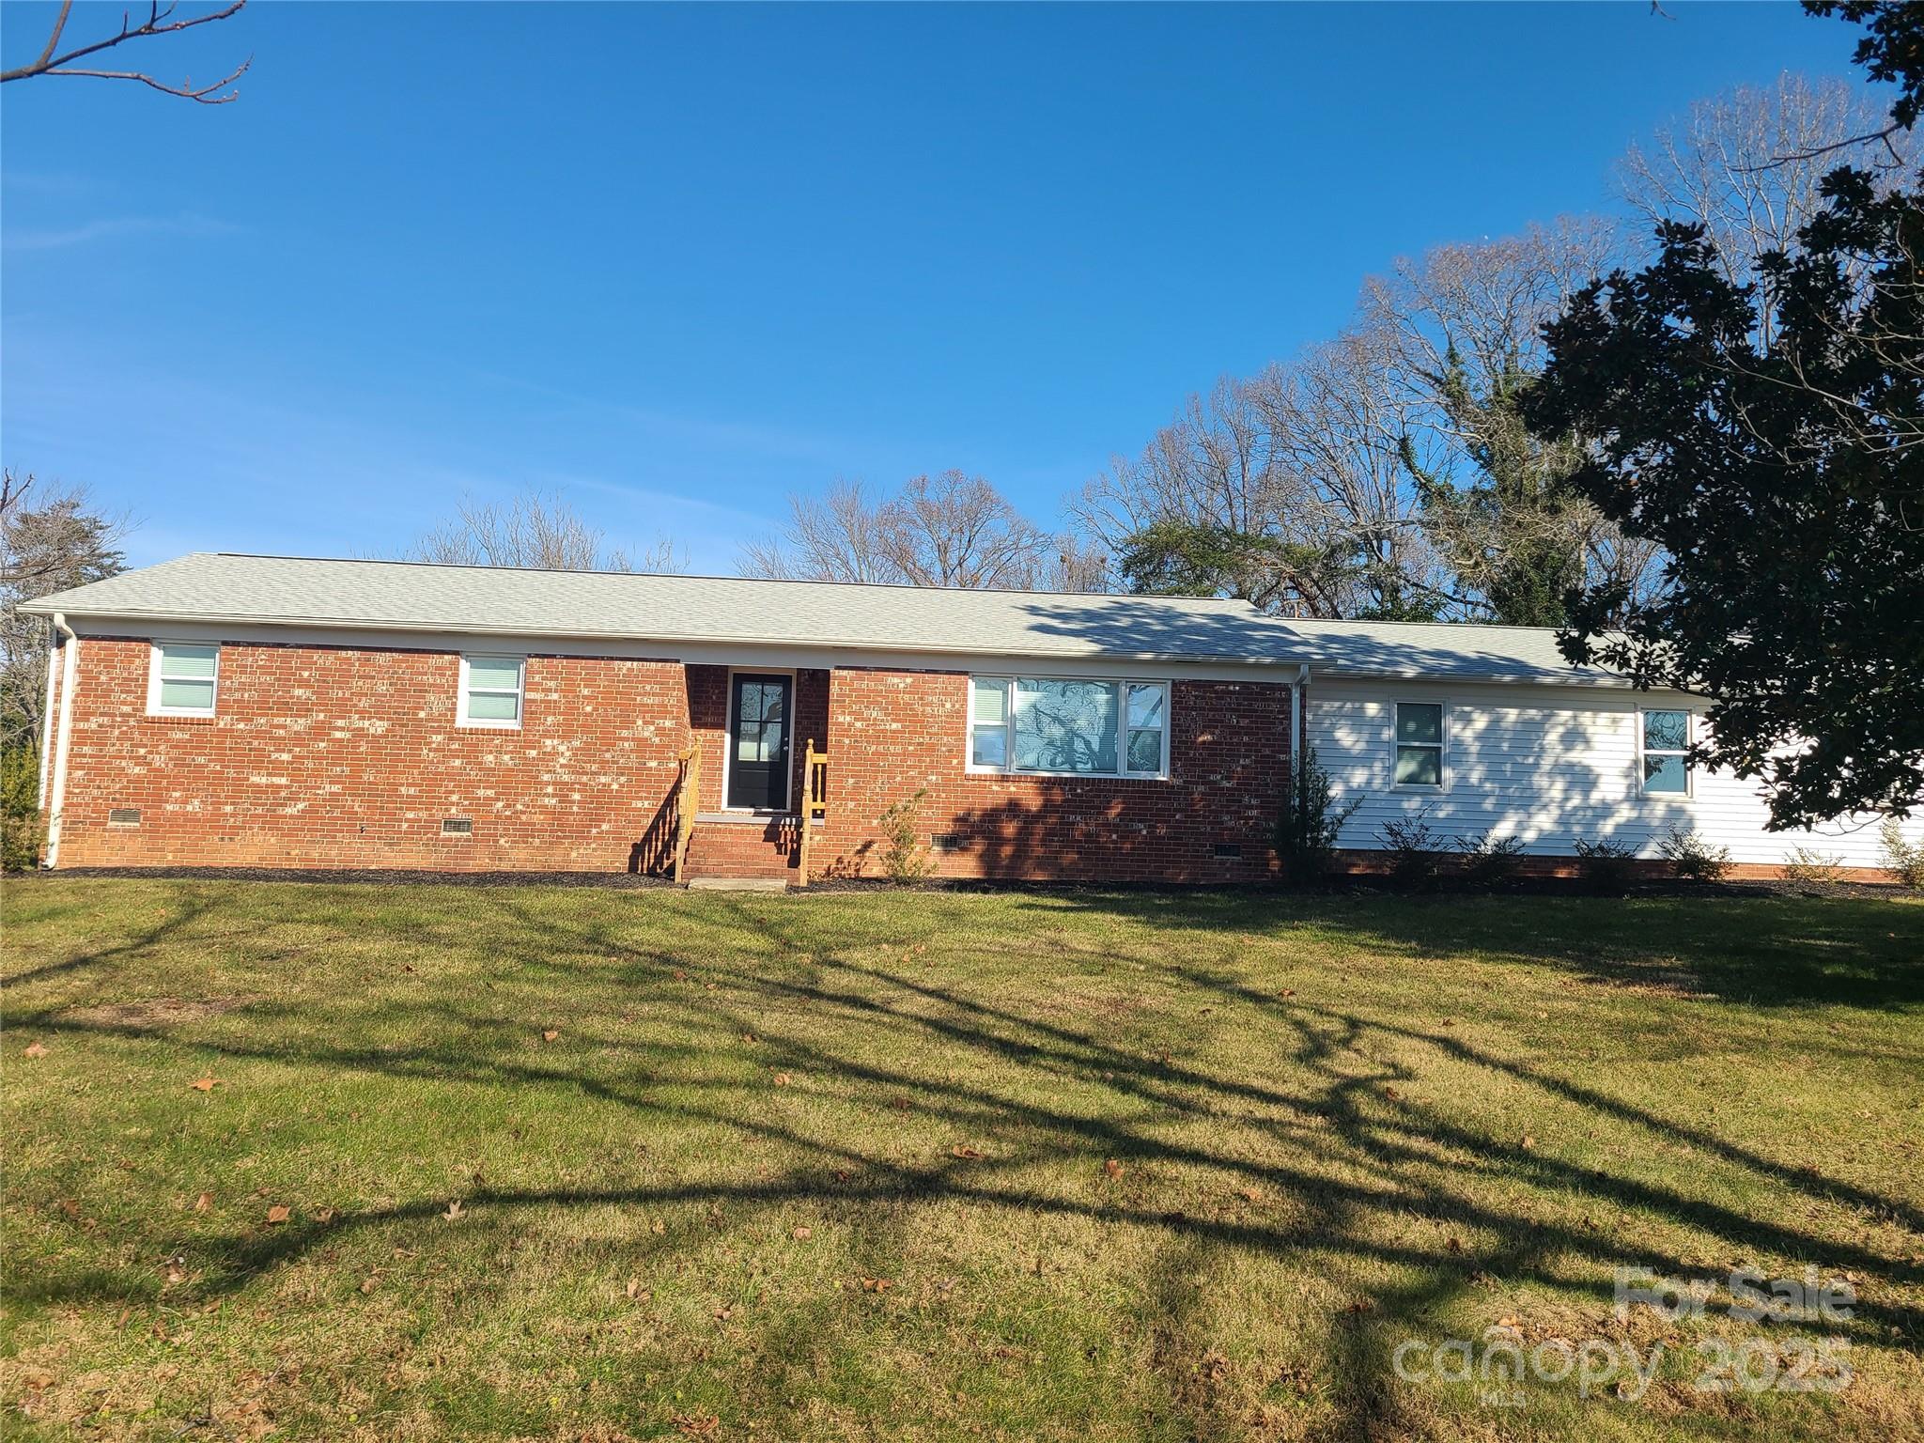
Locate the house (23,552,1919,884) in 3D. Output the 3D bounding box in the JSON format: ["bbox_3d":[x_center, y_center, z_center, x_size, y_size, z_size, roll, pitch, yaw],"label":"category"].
[{"bbox_3d":[1.031,0.299,25.301,28.465,5.251,9.794,2,-5,-4],"label":"house"}]

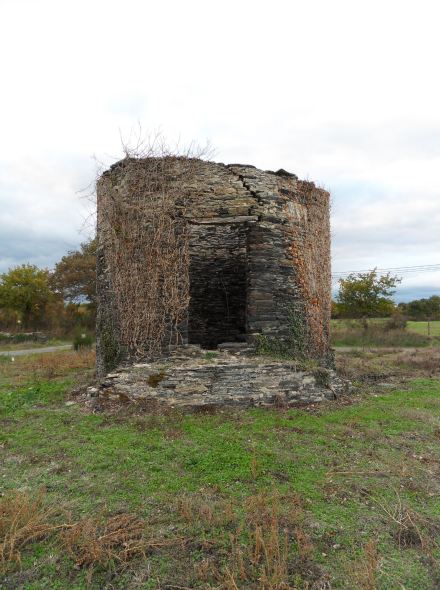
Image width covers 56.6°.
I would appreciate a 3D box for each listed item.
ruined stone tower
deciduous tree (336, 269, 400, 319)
[{"bbox_3d":[-0.150,-0.260,9.900,5.450,4.300,5.450,0,-2,-4],"label":"ruined stone tower"},{"bbox_3d":[18.000,-0.200,49.500,7.700,6.100,7.300,-1,-2,20],"label":"deciduous tree"}]

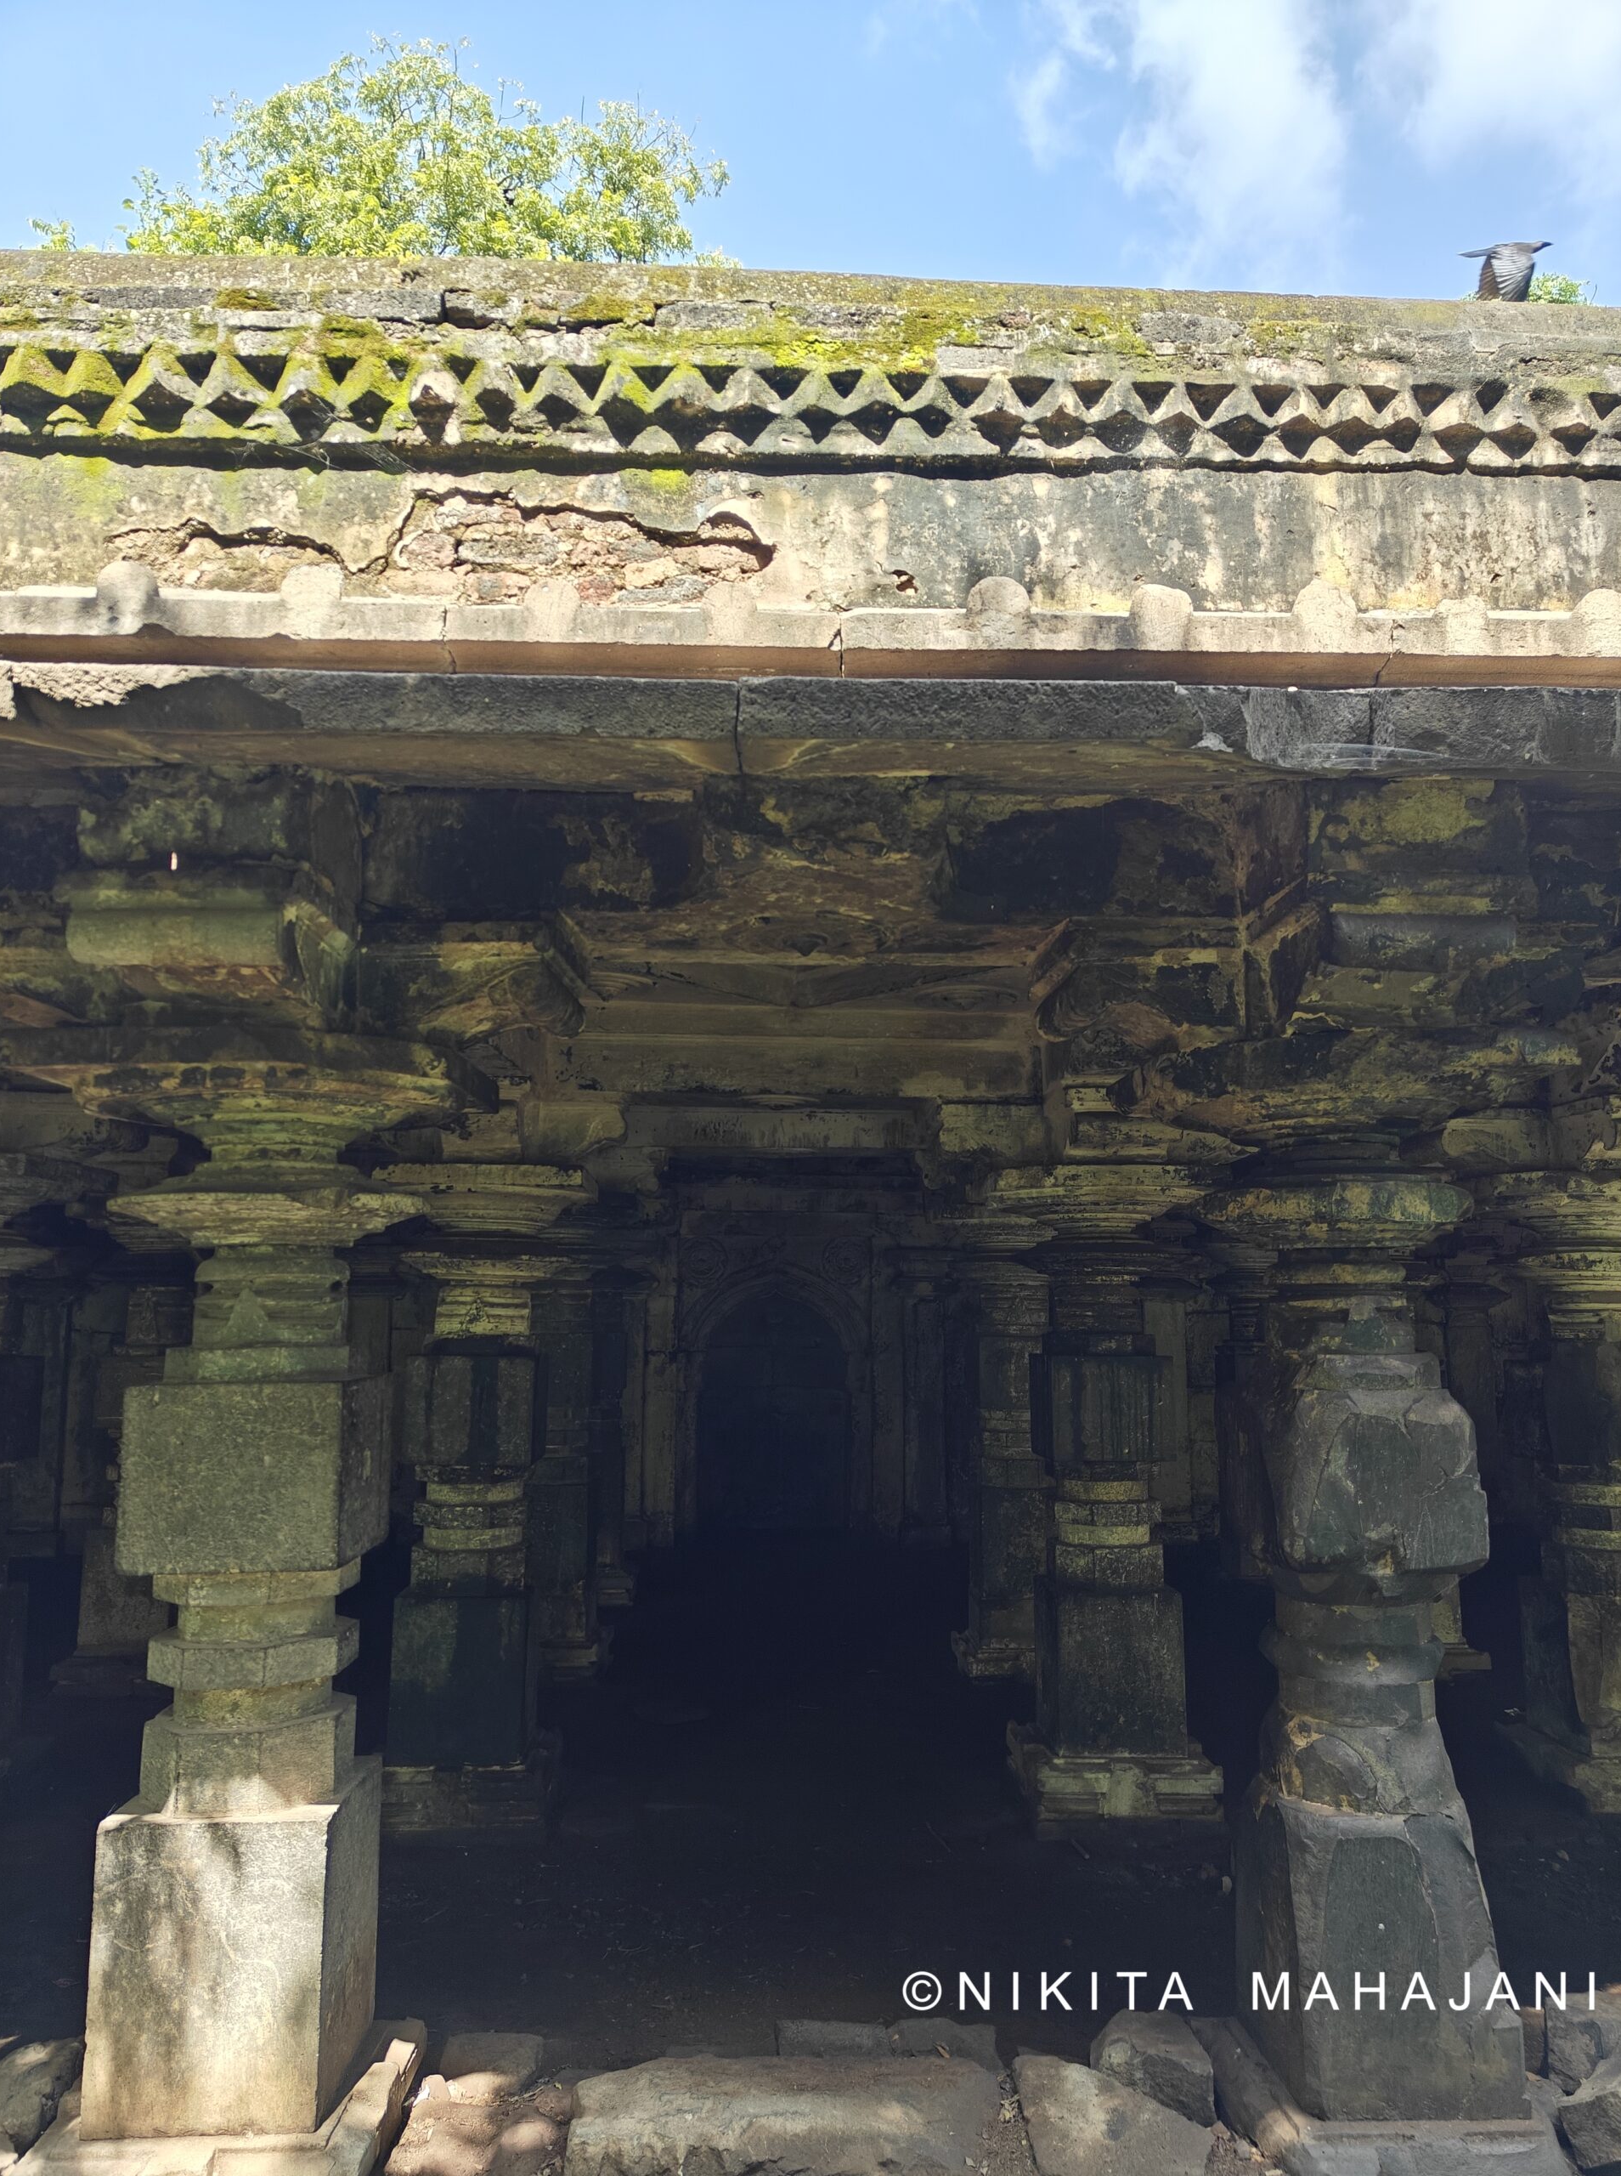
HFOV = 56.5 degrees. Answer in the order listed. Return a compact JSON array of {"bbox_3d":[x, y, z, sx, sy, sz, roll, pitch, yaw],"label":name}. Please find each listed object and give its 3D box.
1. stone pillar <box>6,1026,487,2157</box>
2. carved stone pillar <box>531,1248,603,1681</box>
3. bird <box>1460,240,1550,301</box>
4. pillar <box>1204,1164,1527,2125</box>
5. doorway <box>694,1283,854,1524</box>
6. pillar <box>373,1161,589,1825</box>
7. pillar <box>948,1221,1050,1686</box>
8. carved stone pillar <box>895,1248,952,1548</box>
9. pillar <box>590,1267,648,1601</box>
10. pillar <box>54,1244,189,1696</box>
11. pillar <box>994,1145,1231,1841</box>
[{"bbox_3d":[-1.041,0.892,2.861,0.825,1.864,0.792,0,-8,-2],"label":"stone pillar"},{"bbox_3d":[-1.205,1.726,7.037,0.533,1.867,0.533,0,-8,-2],"label":"carved stone pillar"},{"bbox_3d":[2.903,-3.390,6.300,0.390,0.270,0.380,0,-8,-2],"label":"bird"},{"bbox_3d":[1.092,1.031,2.999,0.533,1.687,0.533,0,-8,-2],"label":"pillar"},{"bbox_3d":[-0.268,2.279,10.752,1.090,1.668,0.346,0,-8,-2],"label":"doorway"},{"bbox_3d":[-1.148,1.316,5.091,0.648,2.076,0.648,0,-8,-2],"label":"pillar"},{"bbox_3d":[0.959,1.648,6.956,0.602,1.963,0.602,0,-8,-2],"label":"pillar"},{"bbox_3d":[0.738,2.067,10.158,0.362,1.953,0.250,0,-8,-2],"label":"carved stone pillar"},{"bbox_3d":[-1.243,1.890,8.555,0.602,1.930,0.602,0,-8,-2],"label":"pillar"},{"bbox_3d":[-2.956,1.647,6.819,0.602,1.930,0.602,0,-8,-2],"label":"pillar"},{"bbox_3d":[1.009,1.297,5.163,0.677,2.142,0.677,0,-8,-2],"label":"pillar"}]

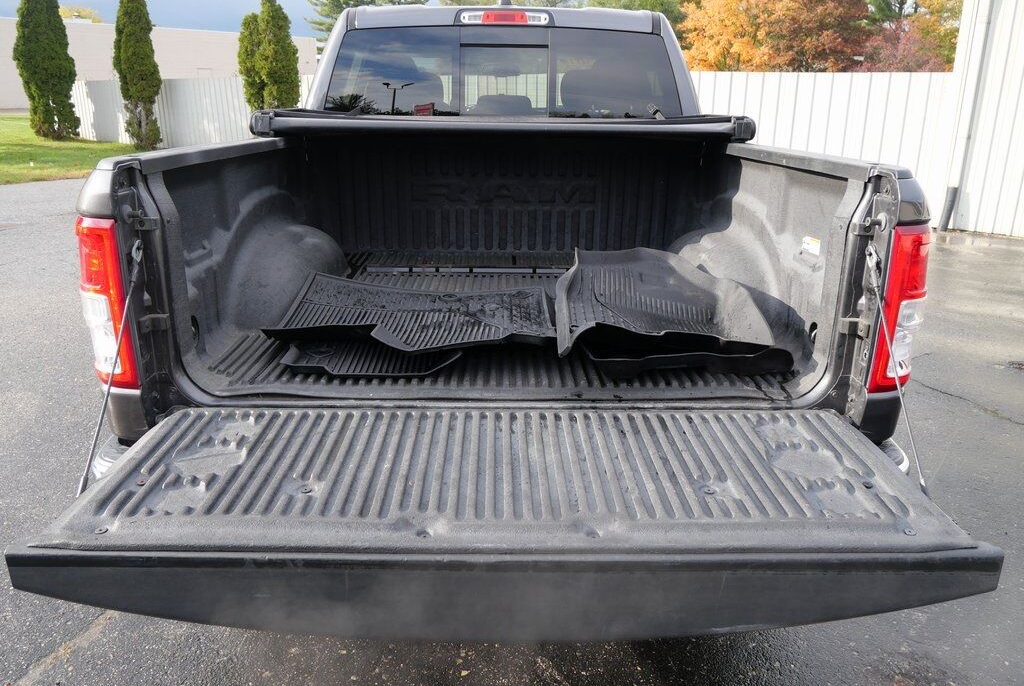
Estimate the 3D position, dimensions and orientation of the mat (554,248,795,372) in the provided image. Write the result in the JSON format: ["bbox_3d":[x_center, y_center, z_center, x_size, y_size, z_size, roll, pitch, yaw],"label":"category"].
[{"bbox_3d":[0.408,-0.129,2.120,0.600,0.210,0.720,0,19,-1],"label":"mat"}]

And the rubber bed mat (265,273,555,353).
[{"bbox_3d":[-0.274,-0.103,2.143,0.790,0.100,0.600,0,19,-1],"label":"rubber bed mat"}]

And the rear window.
[{"bbox_3d":[-0.033,-1.197,3.167,1.620,0.410,0.080,0,6,-1],"label":"rear window"}]

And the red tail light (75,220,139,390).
[{"bbox_3d":[-0.890,-0.091,1.601,0.130,0.400,0.130,0,19,-1],"label":"red tail light"}]

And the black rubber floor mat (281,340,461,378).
[{"bbox_3d":[-0.365,-0.006,1.958,0.460,0.060,0.460,0,19,-1],"label":"black rubber floor mat"}]

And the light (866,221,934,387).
[{"bbox_3d":[0.870,-0.083,1.623,0.130,0.400,0.130,0,19,-1],"label":"light"}]

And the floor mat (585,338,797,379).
[{"bbox_3d":[0.460,-0.014,1.970,0.540,0.085,0.400,0,19,-1],"label":"floor mat"}]

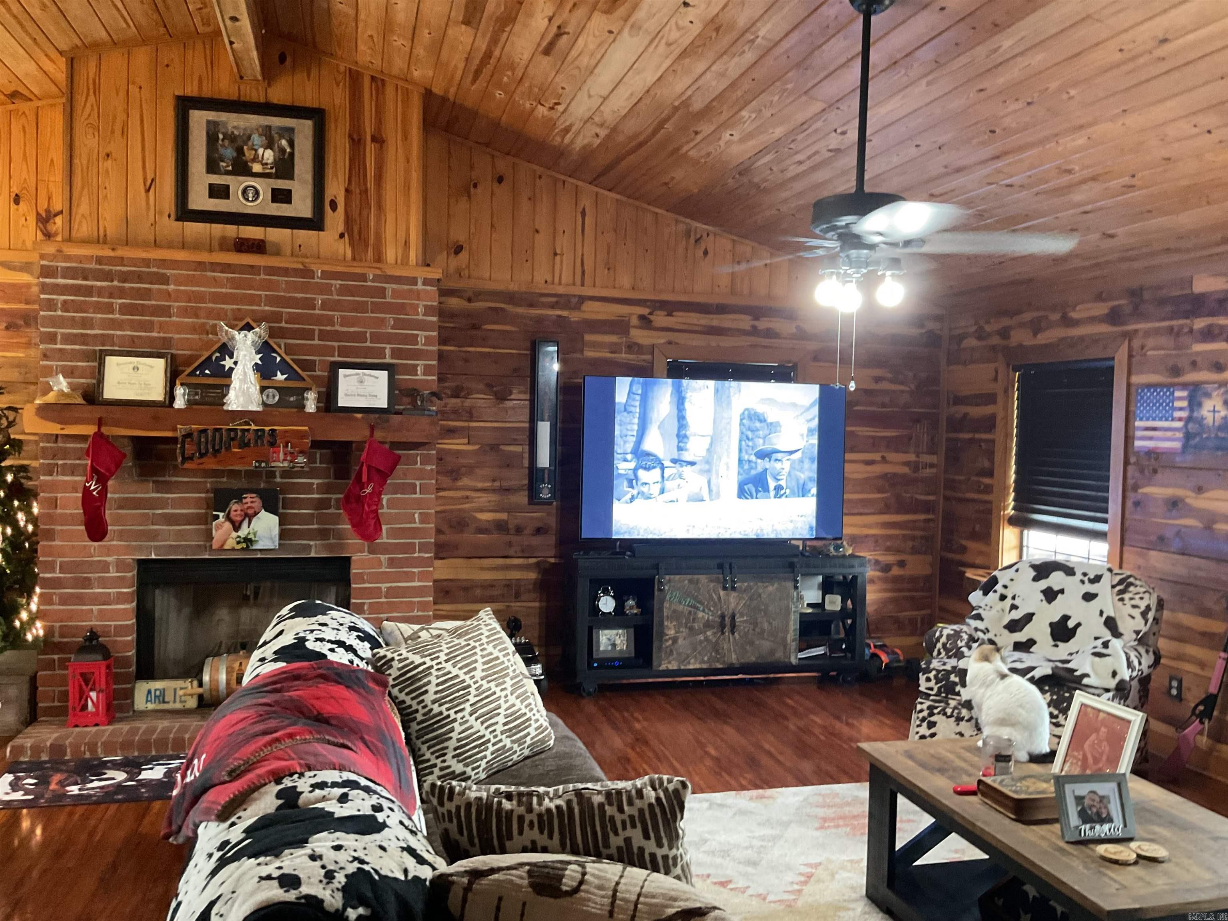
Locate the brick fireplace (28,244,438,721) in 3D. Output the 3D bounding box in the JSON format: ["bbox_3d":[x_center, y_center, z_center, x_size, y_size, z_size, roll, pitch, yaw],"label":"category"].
[{"bbox_3d":[-1.876,0.123,5.285,1.880,2.260,0.750,1,2,-14],"label":"brick fireplace"}]

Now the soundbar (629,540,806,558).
[{"bbox_3d":[0.618,0.535,6.126,1.050,0.072,0.105,1,2,-14],"label":"soundbar"}]

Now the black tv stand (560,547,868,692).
[{"bbox_3d":[0.613,0.959,6.266,1.820,0.790,0.390,1,2,-14],"label":"black tv stand"}]

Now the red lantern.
[{"bbox_3d":[-2.469,1.018,4.872,0.178,0.445,0.168,1,2,-14],"label":"red lantern"}]

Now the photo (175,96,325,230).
[{"bbox_3d":[-1.831,-1.498,5.191,0.720,0.625,0.040,1,2,-14],"label":"photo"}]

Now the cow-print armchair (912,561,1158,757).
[{"bbox_3d":[2.075,0.964,5.040,1.000,0.945,0.840,3,2,29],"label":"cow-print armchair"}]

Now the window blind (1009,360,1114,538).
[{"bbox_3d":[2.558,-0.075,5.894,0.060,0.980,0.860,1,2,-14],"label":"window blind"}]

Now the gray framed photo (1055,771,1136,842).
[{"bbox_3d":[1.293,0.938,2.781,0.205,0.172,0.030,1,-17,-9],"label":"gray framed photo"}]

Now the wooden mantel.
[{"bbox_3d":[-1.800,-0.179,4.992,1.850,0.135,0.225,1,2,-14],"label":"wooden mantel"}]

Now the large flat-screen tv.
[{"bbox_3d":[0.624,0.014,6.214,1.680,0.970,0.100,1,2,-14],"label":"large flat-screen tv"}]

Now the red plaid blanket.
[{"bbox_3d":[-0.644,0.589,2.112,0.460,0.260,0.820,1,2,-14],"label":"red plaid blanket"}]

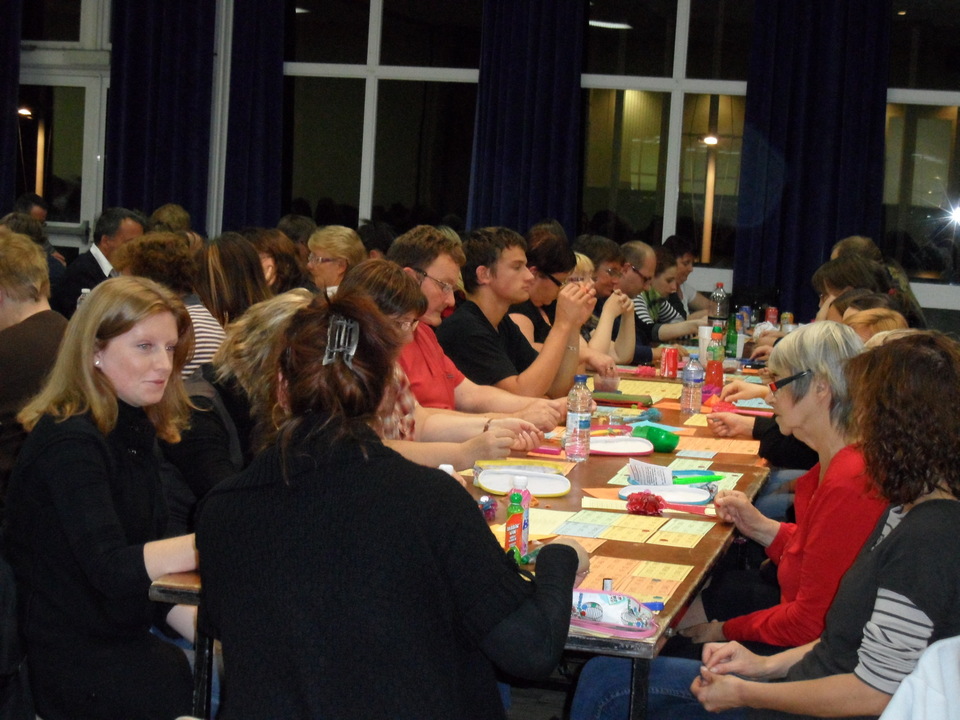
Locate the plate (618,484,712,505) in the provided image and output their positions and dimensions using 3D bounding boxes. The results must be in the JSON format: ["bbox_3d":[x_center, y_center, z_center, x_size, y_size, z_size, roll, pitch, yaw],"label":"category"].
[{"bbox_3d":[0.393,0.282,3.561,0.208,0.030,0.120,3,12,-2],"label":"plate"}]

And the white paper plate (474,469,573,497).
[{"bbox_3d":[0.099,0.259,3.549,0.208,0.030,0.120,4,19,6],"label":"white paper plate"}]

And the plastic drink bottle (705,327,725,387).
[{"bbox_3d":[0.860,-0.004,6.061,0.066,0.232,0.066,3,5,0],"label":"plastic drink bottle"}]

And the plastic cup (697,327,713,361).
[{"bbox_3d":[0.987,-0.058,7.230,0.072,0.155,0.072,3,5,0],"label":"plastic cup"}]

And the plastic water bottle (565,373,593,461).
[{"bbox_3d":[0.247,0.141,4.091,0.064,0.208,0.064,3,5,0],"label":"plastic water bottle"}]

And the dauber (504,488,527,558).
[{"bbox_3d":[0.060,0.282,2.794,0.033,0.124,0.033,4,5,9],"label":"dauber"}]

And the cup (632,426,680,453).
[{"bbox_3d":[0.461,0.207,4.361,0.115,0.072,0.085,6,6,30],"label":"cup"}]

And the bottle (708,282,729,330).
[{"bbox_3d":[1.100,-0.180,7.688,0.090,0.335,0.090,3,5,0],"label":"bottle"}]

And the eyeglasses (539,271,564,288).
[{"bbox_3d":[0.246,-0.277,5.650,0.140,0.045,0.140,38,-2,-12],"label":"eyeglasses"}]

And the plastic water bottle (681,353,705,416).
[{"bbox_3d":[0.679,0.074,5.301,0.064,0.185,0.064,3,5,0],"label":"plastic water bottle"}]

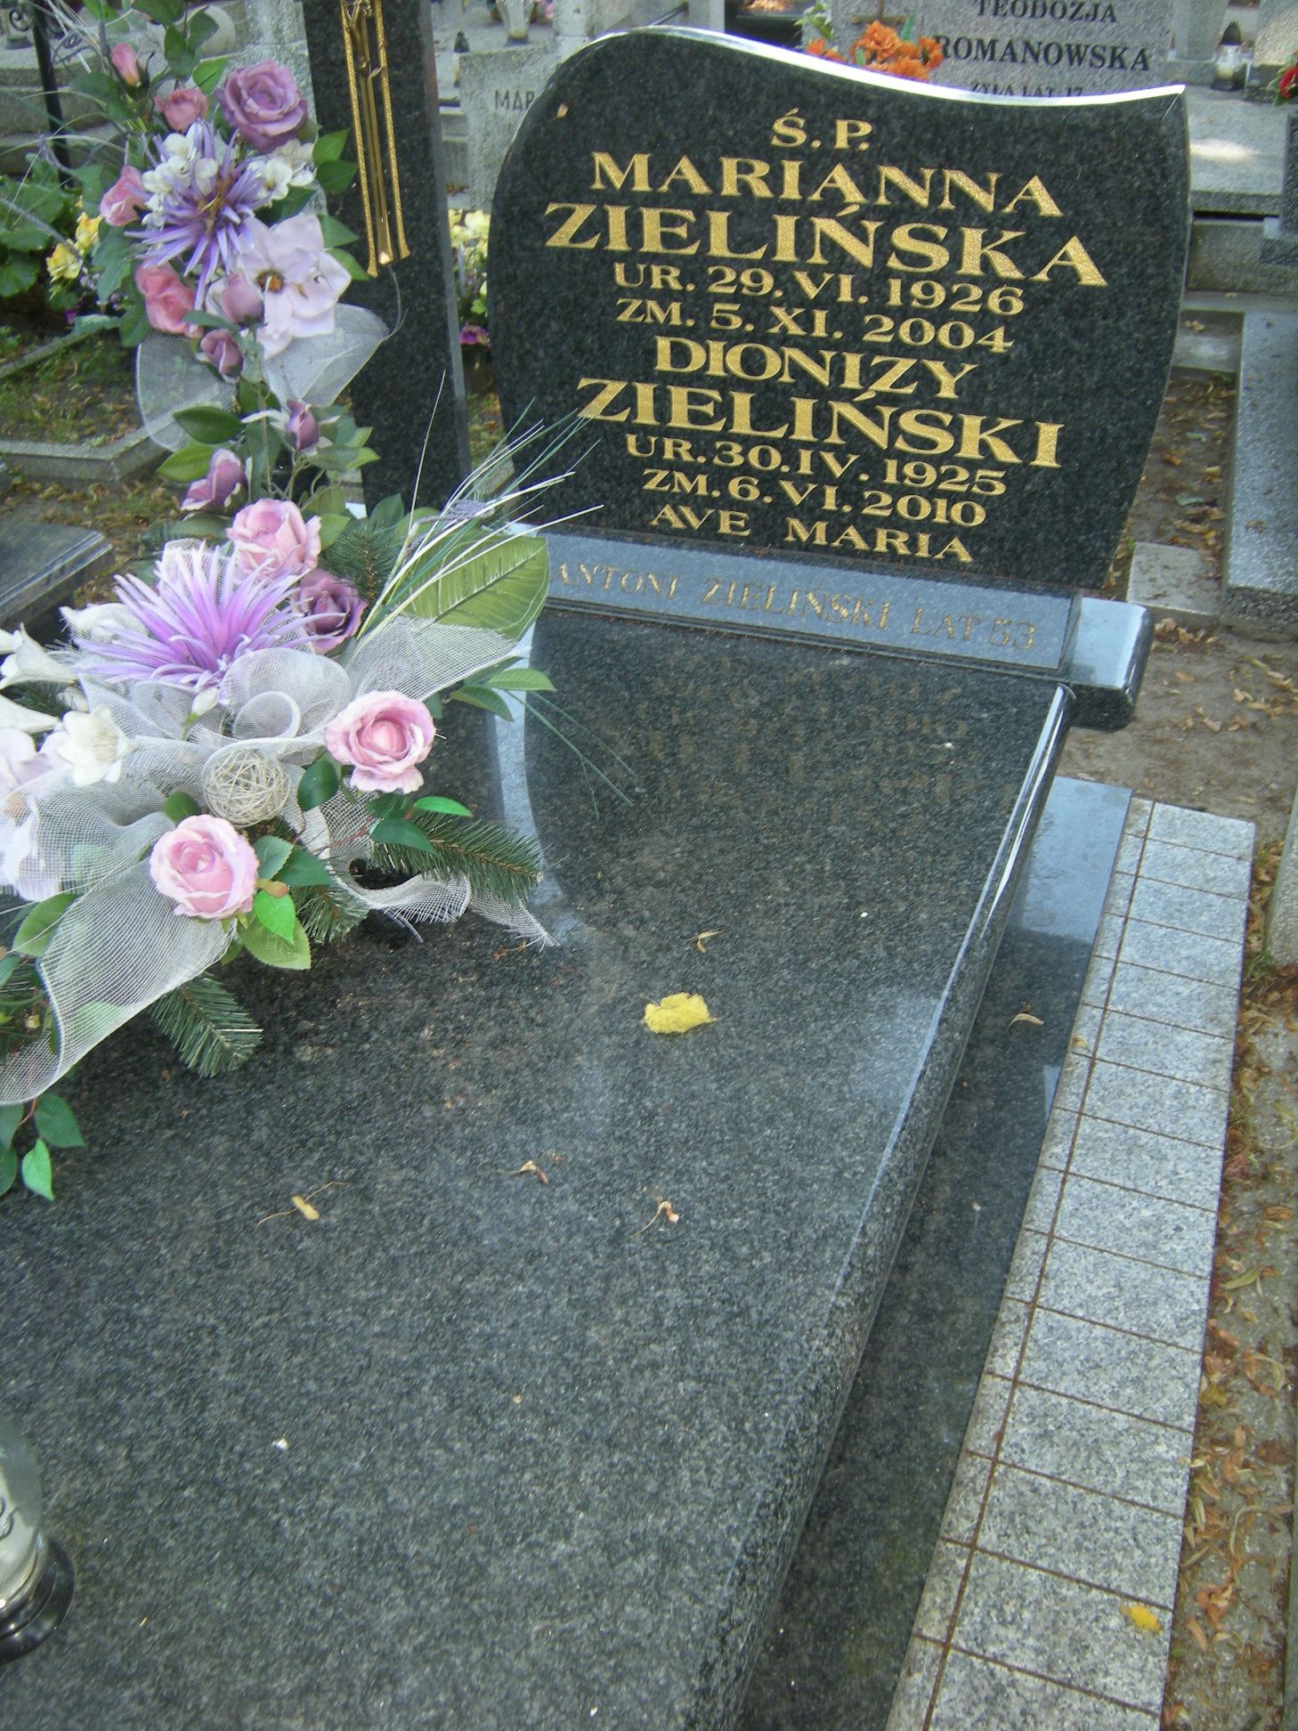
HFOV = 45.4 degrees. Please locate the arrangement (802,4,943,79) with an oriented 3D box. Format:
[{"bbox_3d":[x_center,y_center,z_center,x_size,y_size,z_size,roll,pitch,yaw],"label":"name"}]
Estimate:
[{"bbox_3d":[0.642,-2.320,4.450,0.370,0.290,0.250,13,40,17],"label":"arrangement"}]

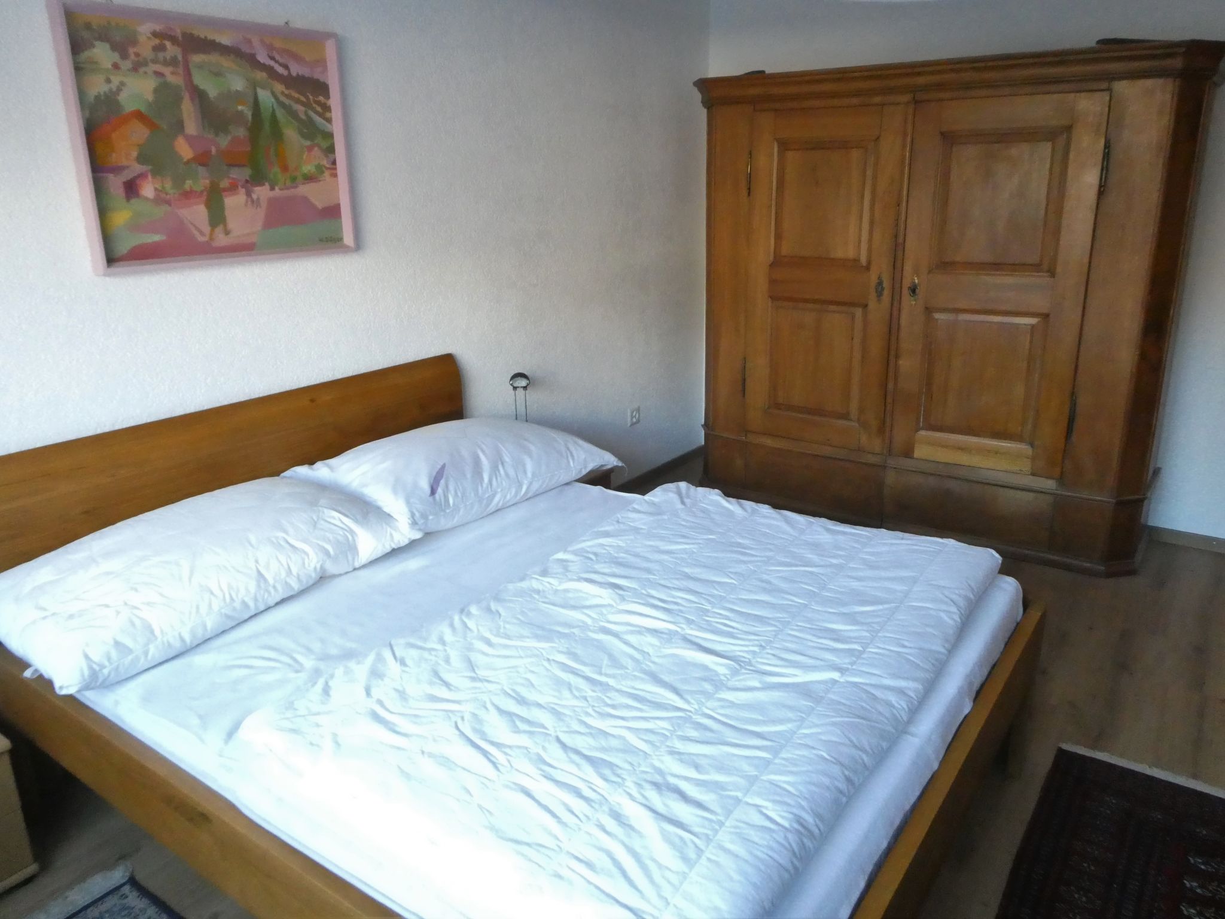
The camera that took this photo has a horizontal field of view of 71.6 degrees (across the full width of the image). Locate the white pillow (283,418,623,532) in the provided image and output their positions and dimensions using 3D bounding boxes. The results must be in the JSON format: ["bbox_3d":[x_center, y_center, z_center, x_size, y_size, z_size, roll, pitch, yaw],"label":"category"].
[{"bbox_3d":[-0.526,0.004,2.896,0.580,0.180,0.940,21,28,36],"label":"white pillow"}]

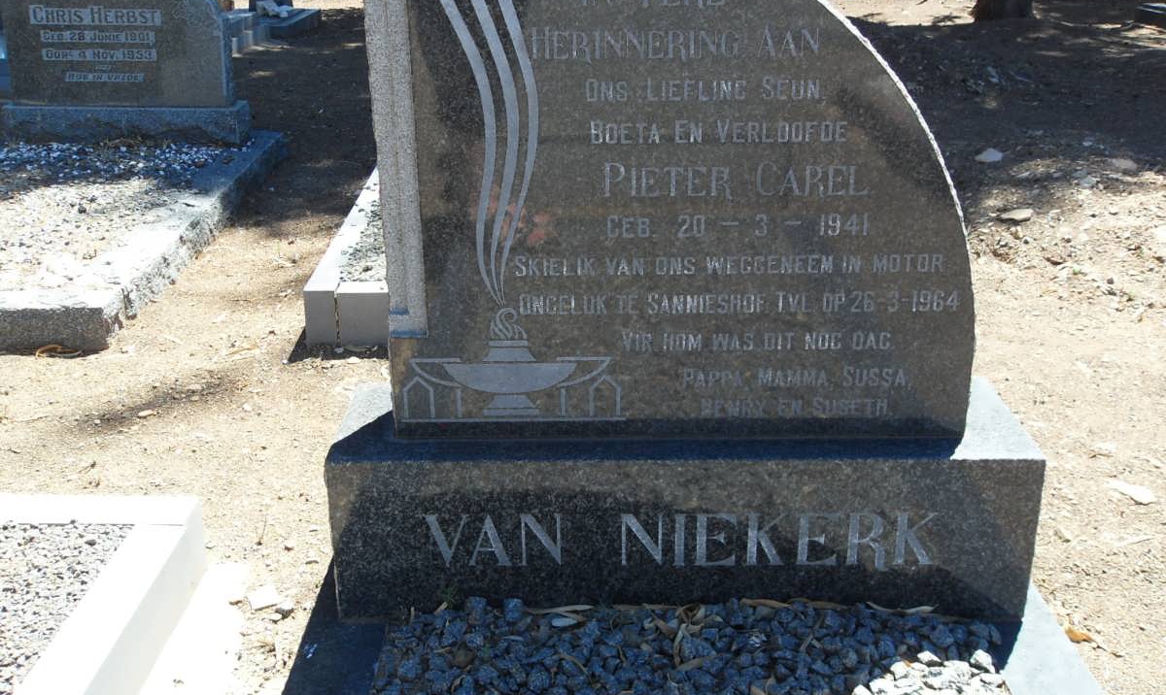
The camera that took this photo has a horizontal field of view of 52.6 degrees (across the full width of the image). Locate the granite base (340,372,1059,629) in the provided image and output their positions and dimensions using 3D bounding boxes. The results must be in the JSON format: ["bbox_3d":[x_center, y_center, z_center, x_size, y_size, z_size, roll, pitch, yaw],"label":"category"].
[{"bbox_3d":[0.143,0.226,1.804,1.000,0.259,0.279,0,21,1],"label":"granite base"}]

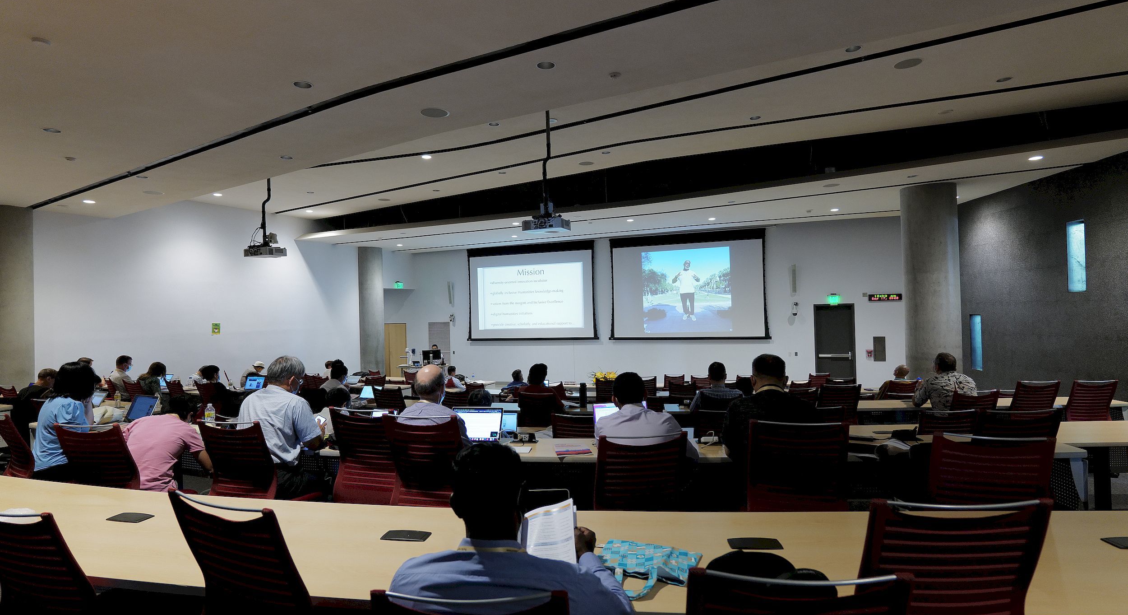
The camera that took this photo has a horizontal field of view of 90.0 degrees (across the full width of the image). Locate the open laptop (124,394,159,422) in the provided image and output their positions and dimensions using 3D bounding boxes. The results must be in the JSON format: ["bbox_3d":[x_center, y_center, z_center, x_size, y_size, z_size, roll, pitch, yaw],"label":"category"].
[{"bbox_3d":[-3.546,0.845,4.604,0.305,0.200,0.285,-2,-1,20],"label":"open laptop"}]

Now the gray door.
[{"bbox_3d":[7.267,1.104,15.127,0.980,2.400,0.120,-2,-1,20],"label":"gray door"}]

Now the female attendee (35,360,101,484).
[{"bbox_3d":[-3.365,0.999,3.850,0.480,1.283,0.720,-2,-1,20],"label":"female attendee"}]

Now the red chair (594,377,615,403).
[{"bbox_3d":[0.840,1.760,10.500,0.540,0.910,0.570,-1,-1,3],"label":"red chair"}]

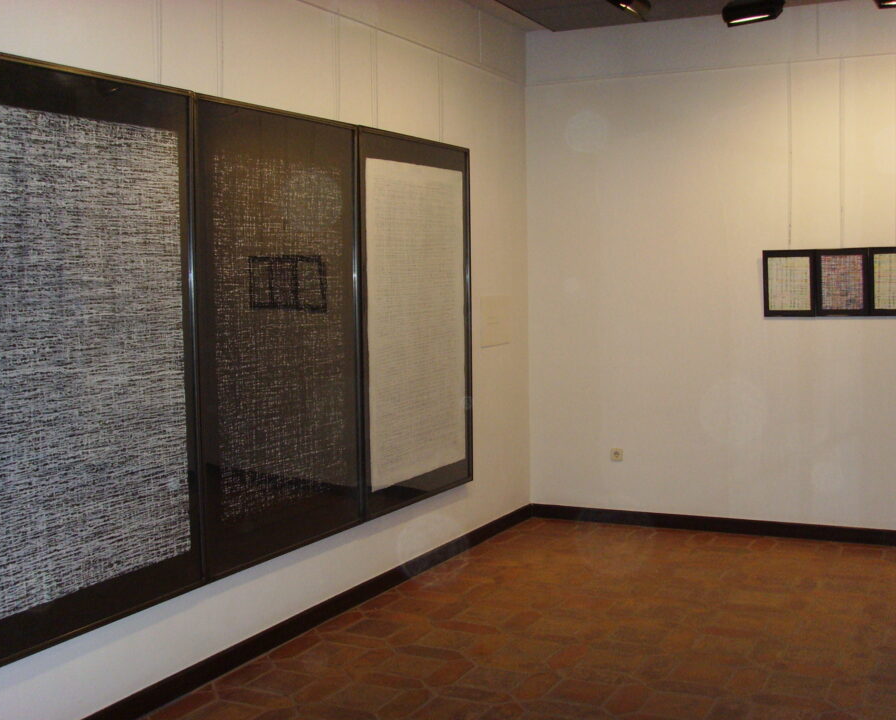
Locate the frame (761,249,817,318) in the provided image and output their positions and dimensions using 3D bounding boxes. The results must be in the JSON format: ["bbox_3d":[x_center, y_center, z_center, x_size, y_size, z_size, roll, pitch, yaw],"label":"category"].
[{"bbox_3d":[1.952,-0.437,6.176,0.287,0.383,0.025,1,5,27],"label":"frame"}]

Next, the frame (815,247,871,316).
[{"bbox_3d":[2.207,-0.435,6.044,0.287,0.383,0.025,1,5,27],"label":"frame"}]

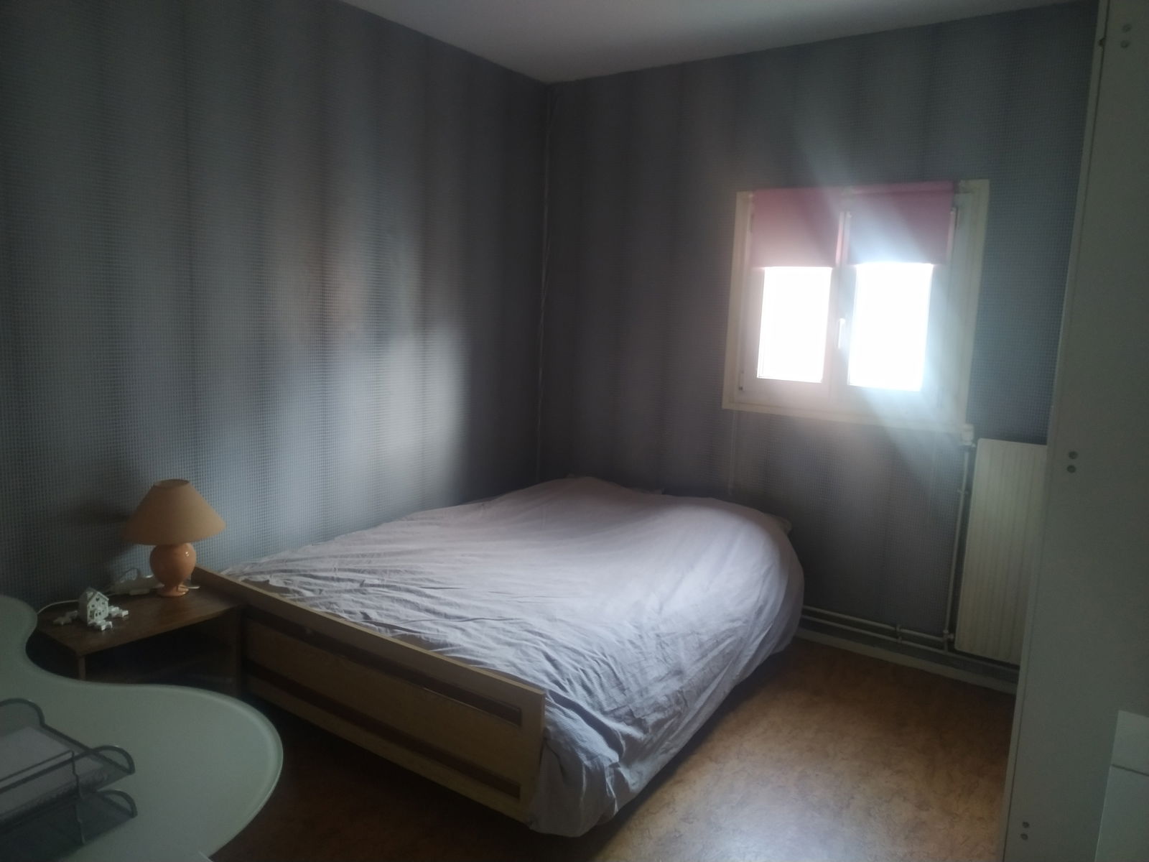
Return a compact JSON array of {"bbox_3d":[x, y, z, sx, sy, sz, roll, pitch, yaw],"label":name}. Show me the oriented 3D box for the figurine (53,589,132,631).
[{"bbox_3d":[-1.336,0.484,2.218,0.173,0.090,0.153,7,10,34],"label":"figurine"}]

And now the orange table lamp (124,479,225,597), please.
[{"bbox_3d":[-1.230,0.326,2.428,0.278,0.345,0.278,7,10,34],"label":"orange table lamp"}]

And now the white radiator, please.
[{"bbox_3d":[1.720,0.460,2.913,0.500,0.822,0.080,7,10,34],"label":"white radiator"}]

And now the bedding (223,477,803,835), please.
[{"bbox_3d":[-0.094,0.546,2.938,1.560,0.390,1.860,7,10,34],"label":"bedding"}]

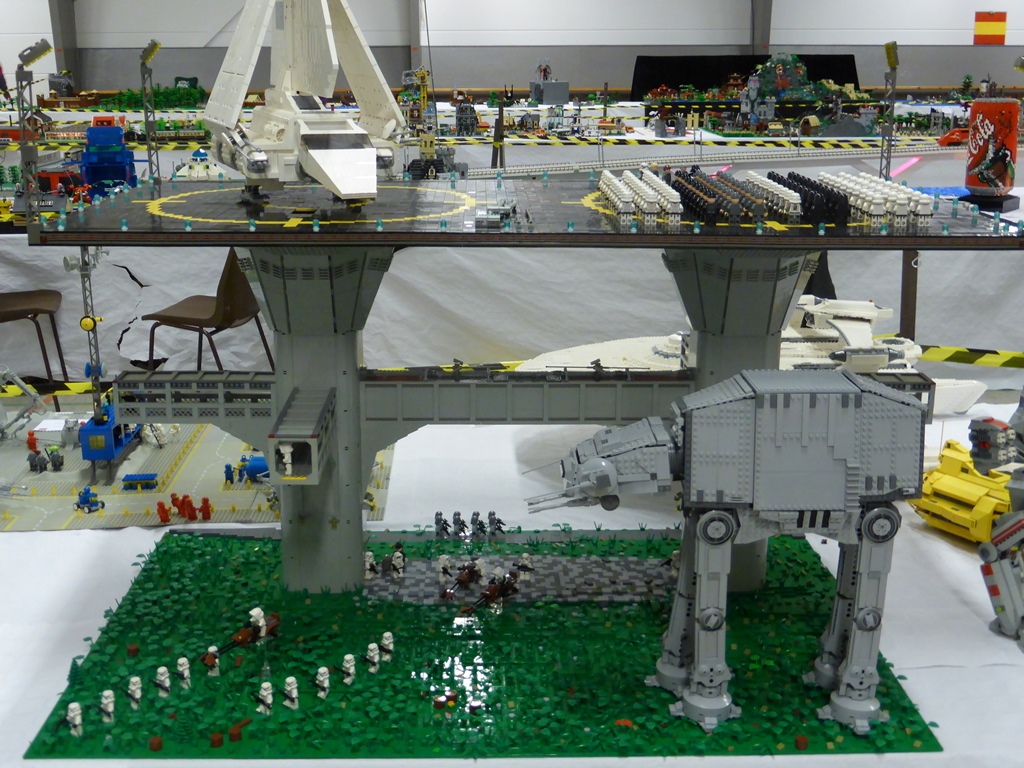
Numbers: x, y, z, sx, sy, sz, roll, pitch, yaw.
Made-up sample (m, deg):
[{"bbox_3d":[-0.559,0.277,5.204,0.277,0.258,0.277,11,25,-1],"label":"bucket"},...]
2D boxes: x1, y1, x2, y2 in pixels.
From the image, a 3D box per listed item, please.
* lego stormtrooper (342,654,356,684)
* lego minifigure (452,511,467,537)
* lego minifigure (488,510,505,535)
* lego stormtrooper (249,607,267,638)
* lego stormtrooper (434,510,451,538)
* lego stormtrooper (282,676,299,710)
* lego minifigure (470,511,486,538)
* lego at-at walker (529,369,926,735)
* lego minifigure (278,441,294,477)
[{"bbox_3d":[-0.223,0.389,1.660,0.019,0.041,0.024,-15,22,-41],"label":"lego stormtrooper"},{"bbox_3d":[-0.093,0.246,2.143,0.025,0.041,0.024,3,17,8],"label":"lego minifigure"},{"bbox_3d":[-0.027,0.246,2.144,0.025,0.041,0.024,3,17,8],"label":"lego minifigure"},{"bbox_3d":[-0.345,0.323,1.643,0.025,0.037,0.022,14,21,38],"label":"lego stormtrooper"},{"bbox_3d":[-0.123,0.246,2.143,0.025,0.041,0.024,3,17,8],"label":"lego stormtrooper"},{"bbox_3d":[-0.292,0.406,1.601,0.019,0.041,0.024,-15,22,-41],"label":"lego stormtrooper"},{"bbox_3d":[-0.059,0.247,2.142,0.025,0.041,0.024,3,17,8],"label":"lego minifigure"},{"bbox_3d":[0.263,0.207,1.579,0.489,0.447,0.187,0,16,0],"label":"lego at-at walker"},{"bbox_3d":[-0.304,0.103,1.640,0.020,0.041,0.025,-1,17,-4],"label":"lego minifigure"}]

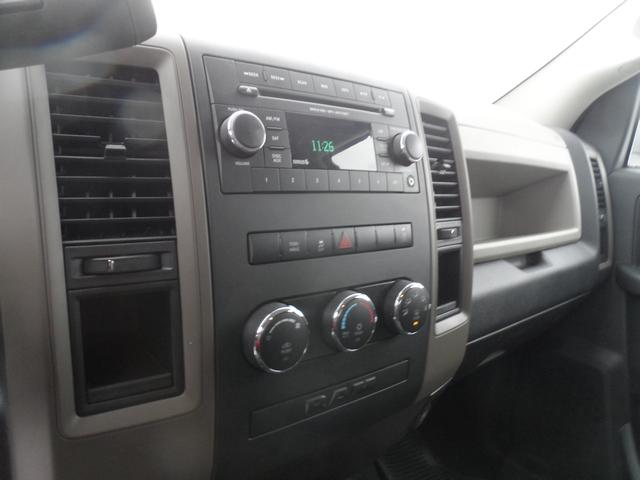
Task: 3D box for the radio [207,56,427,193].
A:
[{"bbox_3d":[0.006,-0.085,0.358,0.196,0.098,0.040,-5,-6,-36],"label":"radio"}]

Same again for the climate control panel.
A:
[{"bbox_3d":[0.022,0.064,0.354,0.183,0.051,0.025,-5,4,-36],"label":"climate control panel"}]

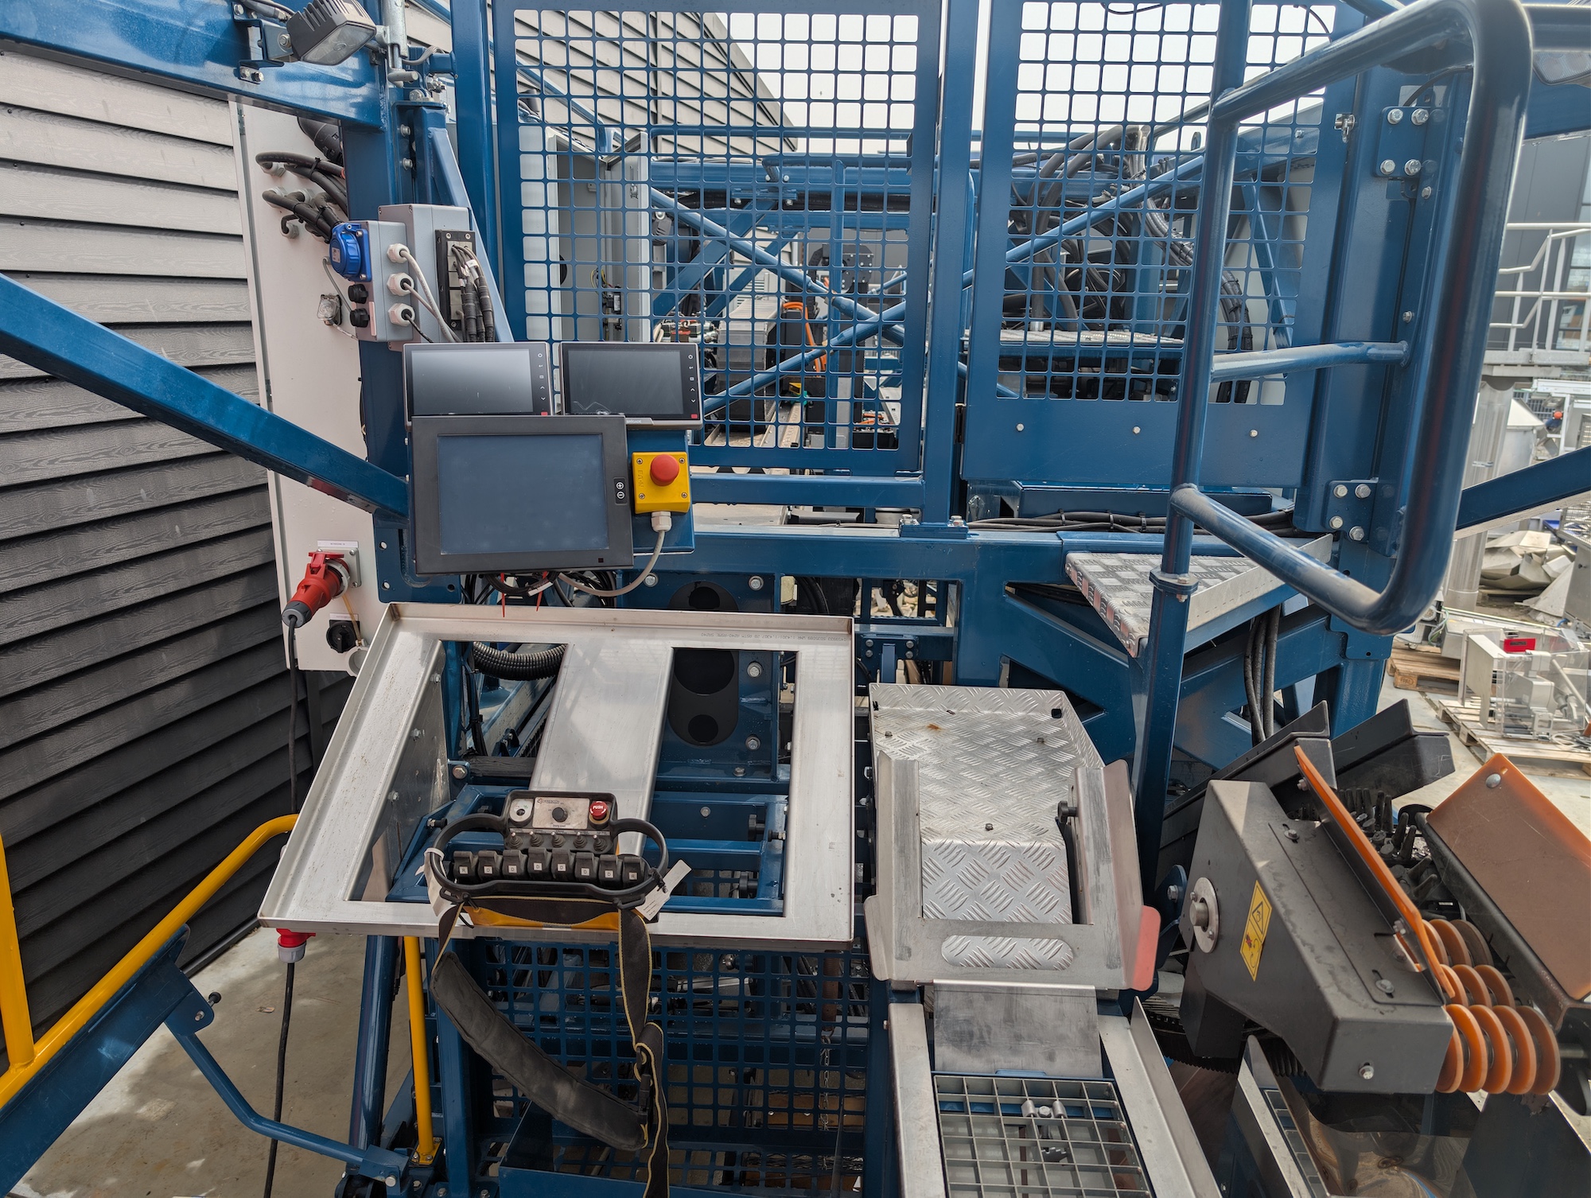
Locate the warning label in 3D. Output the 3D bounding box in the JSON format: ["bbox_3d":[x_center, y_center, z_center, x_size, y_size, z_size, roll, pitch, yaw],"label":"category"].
[{"bbox_3d":[0.527,0.379,1.262,0.003,0.104,0.050,2,23,1],"label":"warning label"}]

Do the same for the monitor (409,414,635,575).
[{"bbox_3d":[-0.360,-0.136,1.471,0.273,0.207,0.048,-3,-8,-13],"label":"monitor"}]

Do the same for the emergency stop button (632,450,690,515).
[{"bbox_3d":[-0.182,-0.161,1.499,0.074,0.073,0.090,-3,-10,-13],"label":"emergency stop button"}]

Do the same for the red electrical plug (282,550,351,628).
[{"bbox_3d":[-0.813,-0.012,1.865,0.068,0.088,0.161,1,24,1],"label":"red electrical plug"}]

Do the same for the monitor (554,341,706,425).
[{"bbox_3d":[-0.227,-0.292,1.536,0.188,0.122,0.030,-3,-6,-13],"label":"monitor"}]

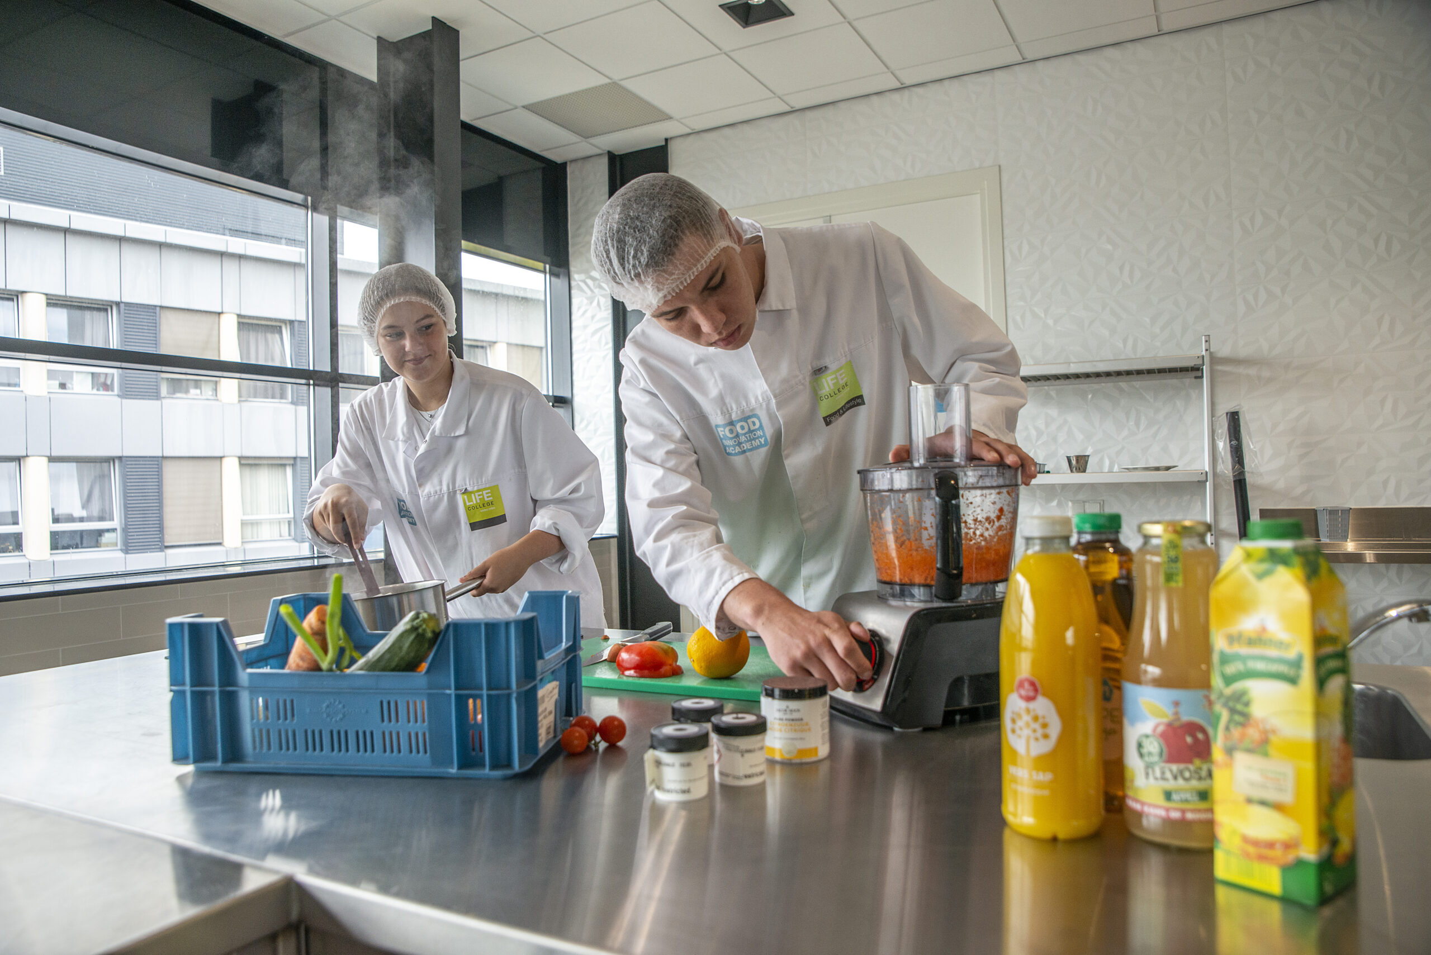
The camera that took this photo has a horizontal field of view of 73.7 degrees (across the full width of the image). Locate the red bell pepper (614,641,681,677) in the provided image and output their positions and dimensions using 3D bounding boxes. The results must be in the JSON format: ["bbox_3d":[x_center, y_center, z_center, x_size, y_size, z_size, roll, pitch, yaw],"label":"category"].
[{"bbox_3d":[-0.098,0.258,1.382,0.094,0.043,0.074,-1,0,-3],"label":"red bell pepper"}]

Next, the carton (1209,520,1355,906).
[{"bbox_3d":[0.415,0.164,0.701,0.068,0.263,0.068,-1,-1,-38],"label":"carton"}]

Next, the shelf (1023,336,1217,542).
[{"bbox_3d":[1.631,-0.131,4.185,0.990,0.850,0.580,-1,0,29],"label":"shelf"}]

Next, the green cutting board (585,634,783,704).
[{"bbox_3d":[-0.051,0.304,1.540,0.540,0.016,0.331,-1,-1,26],"label":"green cutting board"}]

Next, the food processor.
[{"bbox_3d":[0.268,0.084,1.258,0.290,0.416,0.210,-1,0,-31],"label":"food processor"}]

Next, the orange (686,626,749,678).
[{"bbox_3d":[0.003,0.236,1.324,0.084,0.083,0.084,-1,0,0],"label":"orange"}]

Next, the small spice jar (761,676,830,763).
[{"bbox_3d":[0.089,0.267,1.060,0.074,0.077,0.074,-1,0,7],"label":"small spice jar"}]

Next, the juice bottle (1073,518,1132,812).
[{"bbox_3d":[0.359,0.167,0.887,0.078,0.265,0.078,-1,0,22],"label":"juice bottle"}]

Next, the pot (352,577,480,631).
[{"bbox_3d":[-0.531,0.251,1.774,0.290,0.100,0.178,-10,-1,6],"label":"pot"}]

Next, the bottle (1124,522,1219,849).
[{"bbox_3d":[0.391,0.168,0.806,0.086,0.260,0.086,-1,-1,25],"label":"bottle"}]

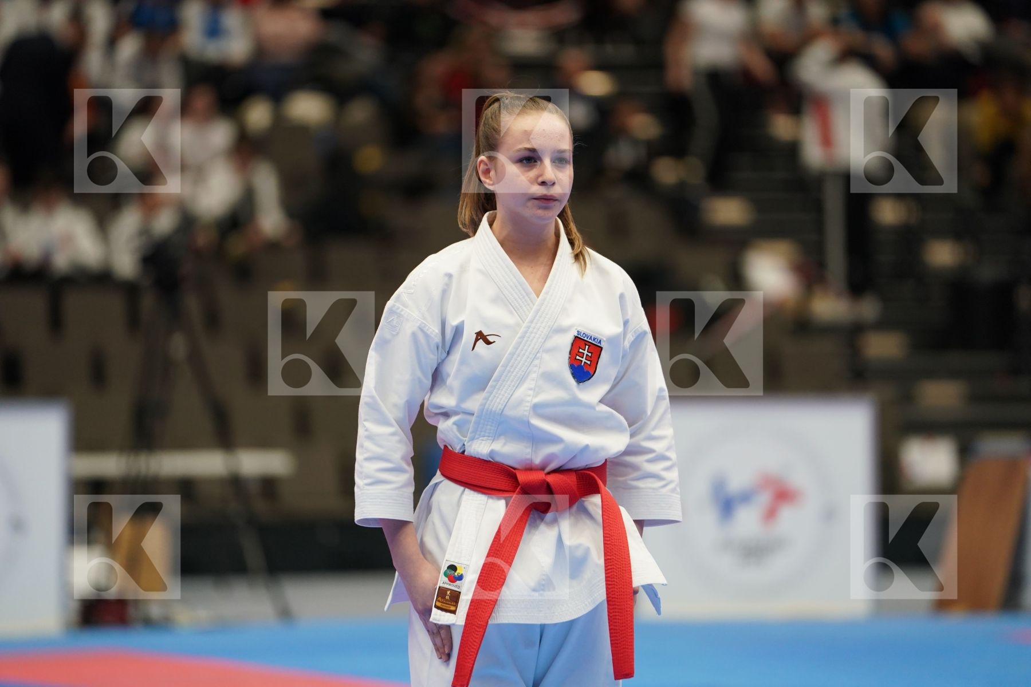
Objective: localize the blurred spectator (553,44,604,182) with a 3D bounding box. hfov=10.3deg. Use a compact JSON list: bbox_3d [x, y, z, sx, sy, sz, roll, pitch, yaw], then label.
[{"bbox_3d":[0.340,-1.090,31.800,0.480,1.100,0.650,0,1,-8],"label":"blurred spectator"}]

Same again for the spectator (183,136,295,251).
[{"bbox_3d":[-1.730,-0.720,36.000,0.680,1.180,0.750,0,0,-3],"label":"spectator"}]

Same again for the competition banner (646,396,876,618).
[{"bbox_3d":[0.914,0.650,21.700,0.950,0.860,0.070,0,1,-20],"label":"competition banner"}]

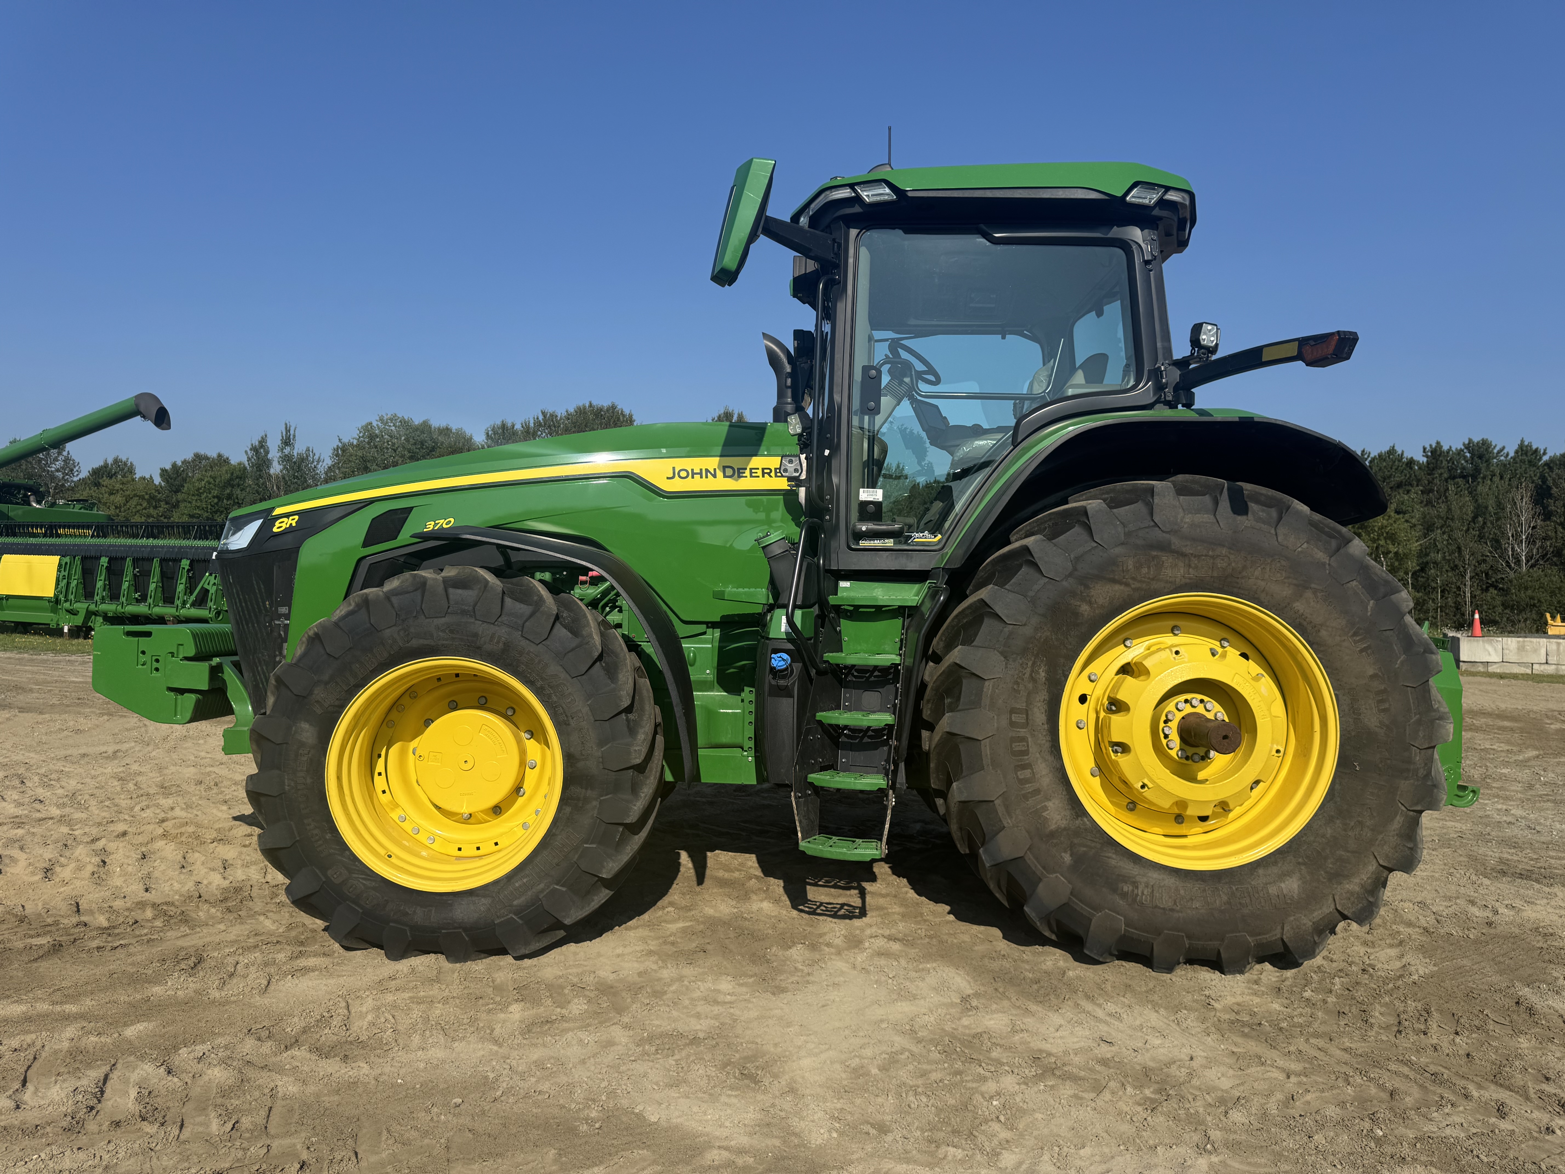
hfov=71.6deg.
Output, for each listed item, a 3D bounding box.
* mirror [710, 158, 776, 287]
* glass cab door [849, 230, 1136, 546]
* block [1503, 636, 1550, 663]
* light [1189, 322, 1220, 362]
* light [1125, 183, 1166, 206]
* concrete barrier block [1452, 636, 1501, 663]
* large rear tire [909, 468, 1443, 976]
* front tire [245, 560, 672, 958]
[{"bbox_3d":[-0.158,-1.439,4.300,0.125,0.470,0.250,18,-5,-15],"label":"mirror"},{"bbox_3d":[0.955,-0.900,4.930,1.290,1.410,0.110,1,-2,0],"label":"glass cab door"},{"bbox_3d":[18.620,1.625,27.600,1.220,0.610,0.610,1,-2,-9],"label":"block"},{"bbox_3d":[1.869,-1.082,4.800,0.105,0.160,0.090,2,-2,-27],"label":"light"},{"bbox_3d":[1.613,-1.743,4.820,0.170,0.090,0.075,1,-2,-7],"label":"light"},{"bbox_3d":[17.410,1.570,27.400,1.220,0.610,0.610,1,-2,-9],"label":"concrete barrier block"},{"bbox_3d":[1.710,0.562,4.790,2.150,2.100,0.720,1,-2,0],"label":"large rear tire"},{"bbox_3d":[-1.339,0.712,4.561,1.680,1.610,0.610,1,-2,0],"label":"front tire"}]

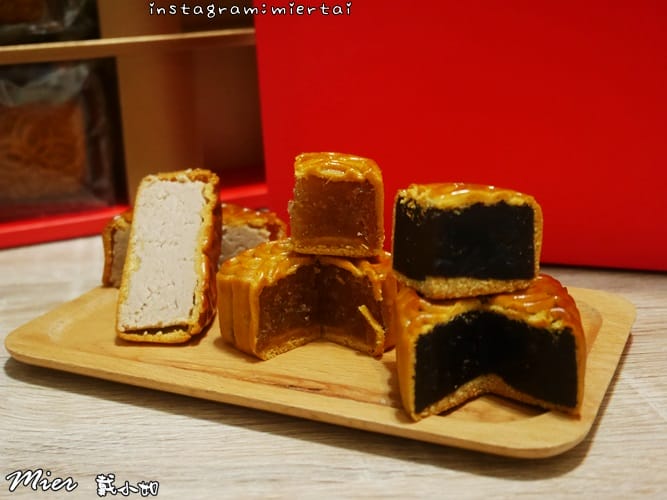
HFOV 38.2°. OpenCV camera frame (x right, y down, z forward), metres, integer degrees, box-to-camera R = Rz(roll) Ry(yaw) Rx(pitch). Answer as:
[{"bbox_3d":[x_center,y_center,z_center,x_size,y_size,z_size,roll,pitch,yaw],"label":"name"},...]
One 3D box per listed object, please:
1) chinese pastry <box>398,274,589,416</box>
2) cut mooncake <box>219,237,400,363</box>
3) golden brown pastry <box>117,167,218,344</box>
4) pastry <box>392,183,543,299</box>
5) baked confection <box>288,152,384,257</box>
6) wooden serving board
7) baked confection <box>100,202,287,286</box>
[{"bbox_3d":[0.060,0.035,0.367,0.070,0.037,0.062,-1,16,0],"label":"chinese pastry"},{"bbox_3d":[-0.005,0.023,0.420,0.066,0.036,0.066,15,23,43],"label":"cut mooncake"},{"bbox_3d":[-0.075,0.000,0.449,0.037,0.065,0.064,2,17,9],"label":"golden brown pastry"},{"bbox_3d":[0.051,-0.007,0.379,0.045,0.036,0.035,-6,17,-18],"label":"pastry"},{"bbox_3d":[0.003,-0.020,0.430,0.036,0.037,0.034,3,17,11],"label":"baked confection"},{"bbox_3d":[-0.001,0.039,0.444,0.255,0.015,0.177,7,18,24],"label":"wooden serving board"},{"bbox_3d":[-0.071,-0.004,0.515,0.092,0.034,0.045,0,17,3],"label":"baked confection"}]

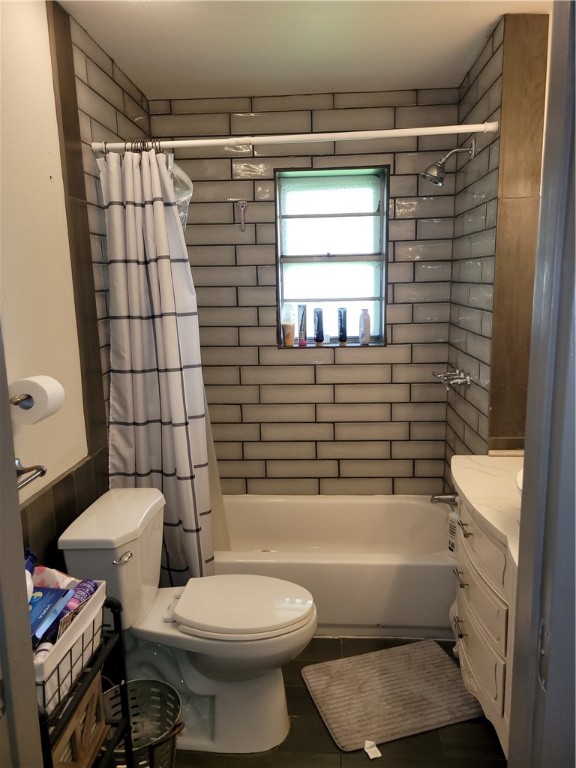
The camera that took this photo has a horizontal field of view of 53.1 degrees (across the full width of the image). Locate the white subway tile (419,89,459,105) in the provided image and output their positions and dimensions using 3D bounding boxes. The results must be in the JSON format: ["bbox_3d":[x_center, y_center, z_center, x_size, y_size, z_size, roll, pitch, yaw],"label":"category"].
[{"bbox_3d":[0.730,-1.390,2.802,0.194,0.066,0.012,0,10,3],"label":"white subway tile"}]

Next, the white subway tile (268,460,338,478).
[{"bbox_3d":[0.083,0.475,3.229,0.404,0.100,0.010,-1,12,3],"label":"white subway tile"}]

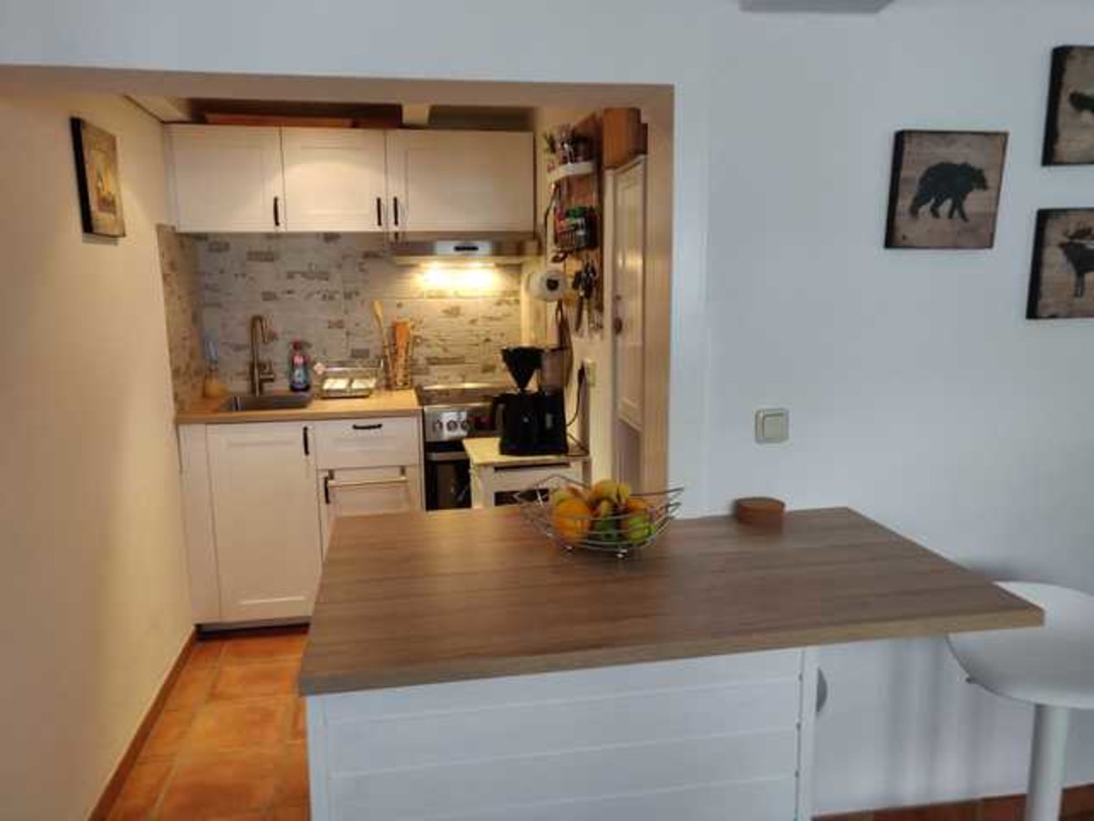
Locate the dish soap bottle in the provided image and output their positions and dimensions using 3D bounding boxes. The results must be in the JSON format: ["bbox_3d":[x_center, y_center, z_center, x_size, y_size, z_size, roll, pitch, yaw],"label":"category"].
[{"bbox_3d":[-1.116,-0.200,3.557,0.077,0.238,0.050,-2,10,-10],"label":"dish soap bottle"}]

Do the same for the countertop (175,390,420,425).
[{"bbox_3d":[-1.005,-0.024,3.333,0.920,0.040,0.610,-2,10,-10],"label":"countertop"}]

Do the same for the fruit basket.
[{"bbox_3d":[0.104,0.219,1.585,0.330,0.126,0.310,-2,10,-10],"label":"fruit basket"}]

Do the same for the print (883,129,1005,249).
[{"bbox_3d":[0.885,-0.485,1.753,0.253,0.252,0.037,-2,10,-10],"label":"print"}]

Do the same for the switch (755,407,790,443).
[{"bbox_3d":[0.511,0.035,1.791,0.080,0.080,0.014,-2,10,-10],"label":"switch"}]

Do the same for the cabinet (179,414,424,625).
[{"bbox_3d":[-0.997,0.389,3.407,0.905,0.800,0.610,-2,10,-10],"label":"cabinet"}]

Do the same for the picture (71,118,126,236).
[{"bbox_3d":[-1.283,-0.656,2.267,0.025,0.300,0.270,-2,10,-10],"label":"picture"}]

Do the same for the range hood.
[{"bbox_3d":[-0.365,-0.687,3.399,0.600,0.140,0.490,-2,10,-10],"label":"range hood"}]

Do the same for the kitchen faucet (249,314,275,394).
[{"bbox_3d":[-1.226,-0.236,3.428,0.100,0.350,0.215,-6,11,-30],"label":"kitchen faucet"}]

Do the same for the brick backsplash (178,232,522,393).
[{"bbox_3d":[-0.821,-0.444,3.612,1.430,0.710,0.020,-2,10,-10],"label":"brick backsplash"}]

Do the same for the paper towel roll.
[{"bbox_3d":[0.001,-0.432,2.722,0.108,0.108,0.220,-2,10,-10],"label":"paper towel roll"}]

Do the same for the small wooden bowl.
[{"bbox_3d":[0.473,0.229,1.762,0.114,0.042,0.114,0,10,0],"label":"small wooden bowl"}]

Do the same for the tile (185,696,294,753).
[{"bbox_3d":[-0.998,1.028,2.595,0.290,0.015,0.290,-2,10,-10],"label":"tile"}]

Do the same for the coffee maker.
[{"bbox_3d":[-0.051,-0.039,2.595,0.250,0.340,0.180,-2,10,-10],"label":"coffee maker"}]

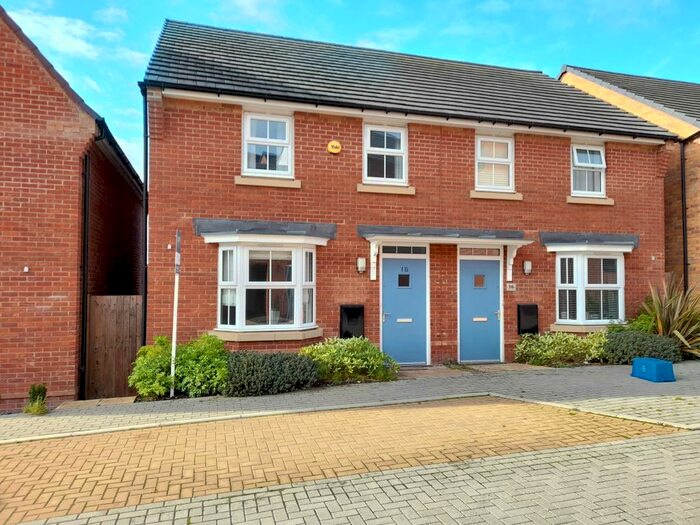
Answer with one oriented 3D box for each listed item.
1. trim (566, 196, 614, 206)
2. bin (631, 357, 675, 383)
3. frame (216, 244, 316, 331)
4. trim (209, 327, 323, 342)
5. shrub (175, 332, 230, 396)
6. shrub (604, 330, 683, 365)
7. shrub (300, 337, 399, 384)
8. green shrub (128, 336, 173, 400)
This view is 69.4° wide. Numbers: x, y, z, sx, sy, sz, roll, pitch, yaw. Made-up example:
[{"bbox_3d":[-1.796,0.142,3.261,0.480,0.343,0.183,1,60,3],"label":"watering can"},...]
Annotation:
[{"bbox_3d":[4.930,-1.257,10.425,1.140,0.140,0.130,1,-2,-16],"label":"trim"},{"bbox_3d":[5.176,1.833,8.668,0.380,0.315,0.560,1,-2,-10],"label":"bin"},{"bbox_3d":[-1.346,0.418,8.381,1.670,1.430,0.420,1,-2,-16],"label":"frame"},{"bbox_3d":[-1.345,1.198,8.360,1.919,0.149,0.428,1,-2,-15],"label":"trim"},{"bbox_3d":[-2.259,1.561,7.727,0.785,0.895,0.736,1,-2,-15],"label":"shrub"},{"bbox_3d":[5.757,1.658,9.960,1.621,0.656,0.746,1,-2,-15],"label":"shrub"},{"bbox_3d":[-0.016,1.597,8.360,1.611,0.736,0.766,1,-2,-15],"label":"shrub"},{"bbox_3d":[-2.949,1.564,7.516,0.656,0.905,0.696,1,-2,-15],"label":"green shrub"}]

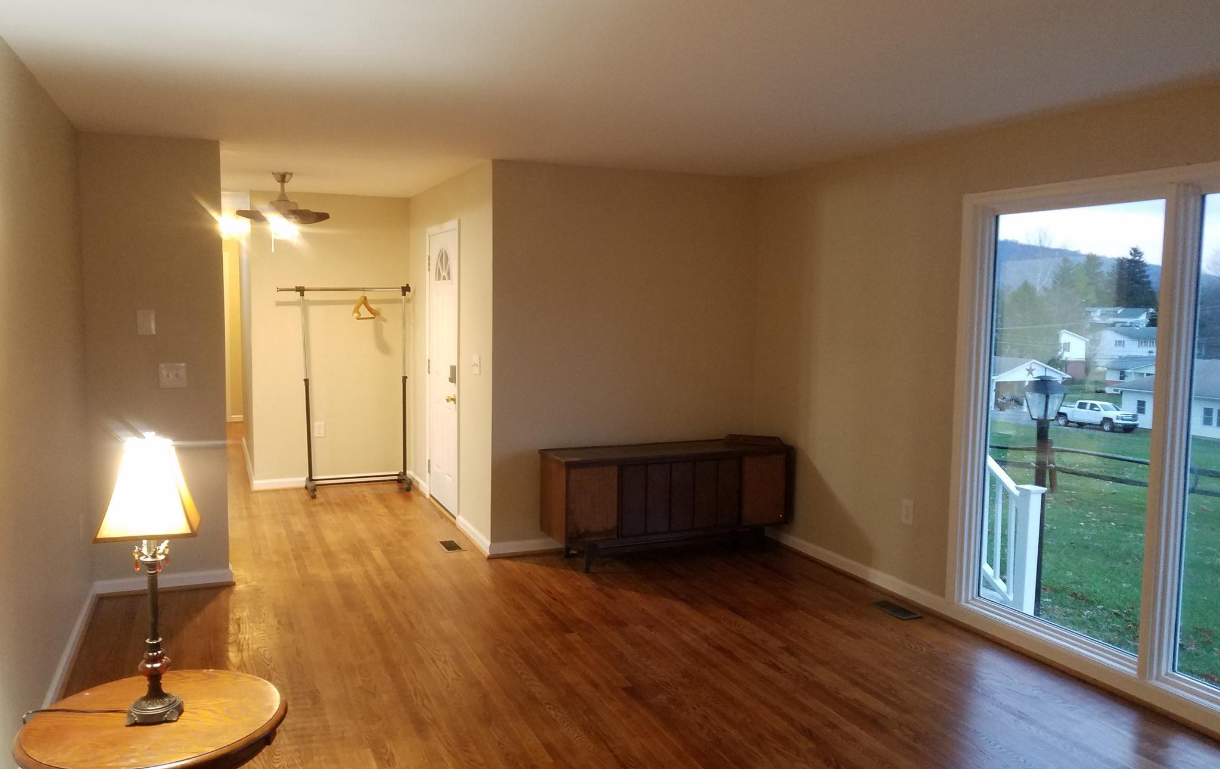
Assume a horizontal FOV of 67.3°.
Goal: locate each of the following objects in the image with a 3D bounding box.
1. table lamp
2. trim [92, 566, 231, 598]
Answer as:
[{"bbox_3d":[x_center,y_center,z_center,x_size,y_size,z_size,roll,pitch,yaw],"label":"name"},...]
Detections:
[{"bbox_3d":[-1.100,0.458,2.193,0.210,0.689,0.198,-1,5,-20],"label":"table lamp"},{"bbox_3d":[-2.405,1.068,4.951,0.675,0.084,0.018,-1,6,-23],"label":"trim"}]

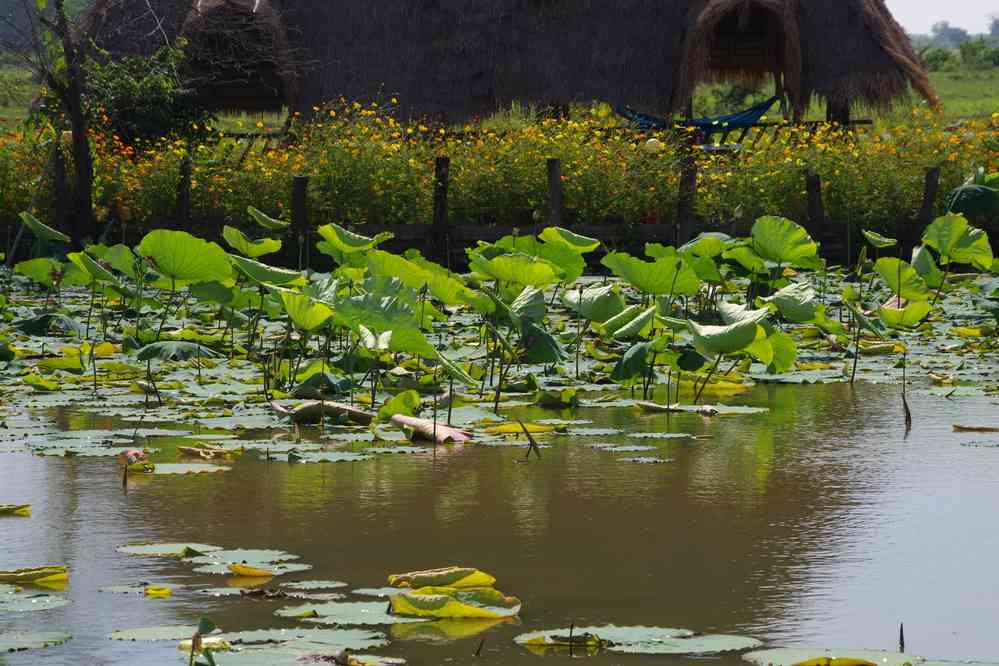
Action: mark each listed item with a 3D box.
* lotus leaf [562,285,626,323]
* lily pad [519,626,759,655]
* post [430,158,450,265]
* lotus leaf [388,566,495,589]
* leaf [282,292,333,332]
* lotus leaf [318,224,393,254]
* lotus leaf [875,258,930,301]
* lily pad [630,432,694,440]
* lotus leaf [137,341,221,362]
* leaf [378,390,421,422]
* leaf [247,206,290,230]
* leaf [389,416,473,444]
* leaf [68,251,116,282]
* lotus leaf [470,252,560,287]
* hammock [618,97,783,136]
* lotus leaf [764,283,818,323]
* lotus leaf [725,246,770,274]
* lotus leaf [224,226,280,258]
[{"bbox_3d":[0.564,-0.175,29.671,0.380,0.210,0.350,0,3,0],"label":"lotus leaf"},{"bbox_3d":[0.399,0.863,14.340,0.689,0.045,0.550,0,3,0],"label":"lily pad"},{"bbox_3d":[-0.459,-0.945,38.834,0.120,0.855,0.120,0,3,0],"label":"post"},{"bbox_3d":[-0.218,0.919,18.782,0.399,0.071,0.270,0,3,0],"label":"lotus leaf"},{"bbox_3d":[-1.194,-0.134,31.072,0.335,0.262,0.340,0,3,0],"label":"leaf"},{"bbox_3d":[-0.919,-0.597,31.880,0.472,0.170,0.416,0,3,0],"label":"lotus leaf"},{"bbox_3d":[2.501,-0.332,31.001,0.348,0.250,0.306,0,3,0],"label":"lotus leaf"},{"bbox_3d":[0.736,0.470,22.703,0.291,0.020,0.291,0,3,0],"label":"lily pad"},{"bbox_3d":[-1.596,0.092,24.835,0.418,0.100,0.376,0,3,0],"label":"lotus leaf"},{"bbox_3d":[-0.452,0.332,22.559,0.190,0.139,0.160,0,3,0],"label":"leaf"},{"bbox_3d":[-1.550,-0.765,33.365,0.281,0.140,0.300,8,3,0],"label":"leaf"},{"bbox_3d":[-0.298,0.409,21.916,0.360,0.090,0.220,0,3,0],"label":"leaf"},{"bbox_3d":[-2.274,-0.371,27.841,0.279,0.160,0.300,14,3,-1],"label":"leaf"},{"bbox_3d":[0.098,-0.388,30.476,0.549,0.180,0.494,0,3,0],"label":"lotus leaf"},{"bbox_3d":[2.391,-2.601,60.000,1.970,0.460,0.600,0,3,0],"label":"hammock"},{"bbox_3d":[1.674,-0.175,28.635,0.334,0.222,0.300,0,3,0],"label":"lotus leaf"},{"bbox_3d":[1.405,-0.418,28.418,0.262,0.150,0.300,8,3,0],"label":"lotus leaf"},{"bbox_3d":[-1.544,-0.564,31.099,0.361,0.190,0.360,0,3,0],"label":"lotus leaf"}]

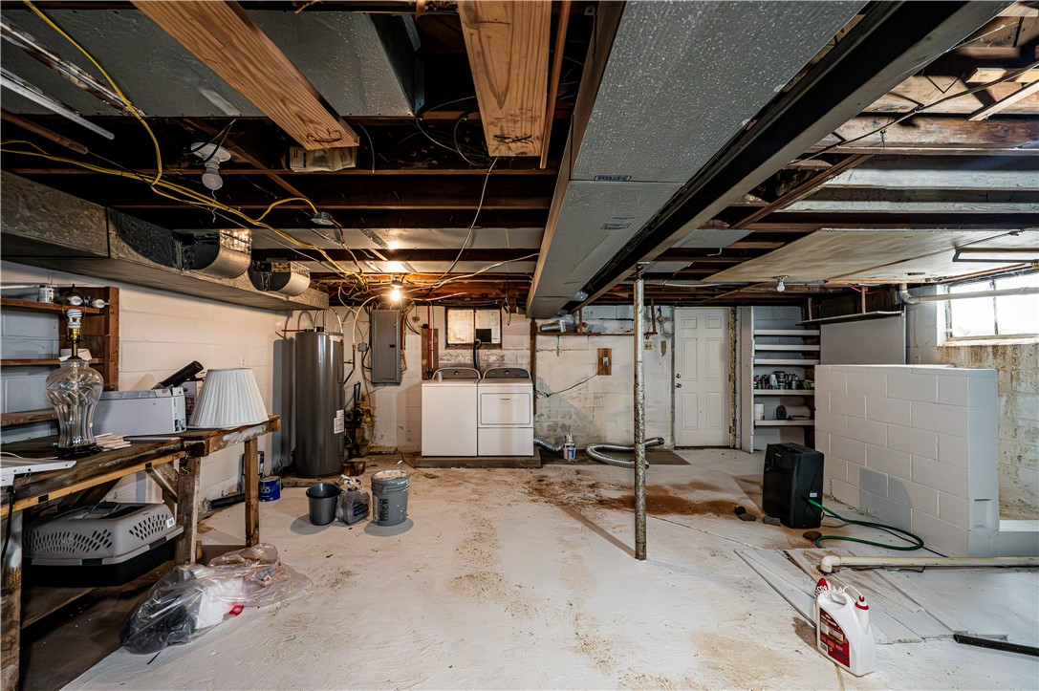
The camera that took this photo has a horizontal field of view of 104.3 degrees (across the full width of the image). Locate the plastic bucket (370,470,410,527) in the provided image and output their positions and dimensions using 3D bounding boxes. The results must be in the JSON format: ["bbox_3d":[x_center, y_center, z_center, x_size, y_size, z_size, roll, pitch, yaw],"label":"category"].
[{"bbox_3d":[-1.055,1.243,3.310,0.305,0.370,0.305,0,-1,0],"label":"plastic bucket"}]

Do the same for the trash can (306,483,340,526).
[{"bbox_3d":[-1.615,1.321,3.319,0.265,0.255,0.265,0,-1,0],"label":"trash can"}]

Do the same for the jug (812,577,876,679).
[{"bbox_3d":[1.468,1.264,1.828,0.112,0.320,0.178,0,-1,-22],"label":"jug"}]

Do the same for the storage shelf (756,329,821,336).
[{"bbox_3d":[3.665,-0.170,5.660,0.900,0.070,0.290,0,-1,0],"label":"storage shelf"}]

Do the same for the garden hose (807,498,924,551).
[{"bbox_3d":[2.510,1.300,3.030,0.780,0.200,0.500,0,-1,0],"label":"garden hose"}]

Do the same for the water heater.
[{"bbox_3d":[-2.217,0.624,4.500,0.495,1.540,0.495,0,-1,14],"label":"water heater"}]

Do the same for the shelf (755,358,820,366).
[{"bbox_3d":[3.665,0.234,5.660,0.900,0.070,0.290,0,-1,0],"label":"shelf"}]

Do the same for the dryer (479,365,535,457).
[{"bbox_3d":[-0.162,0.838,5.300,0.685,1.070,0.690,0,-1,0],"label":"dryer"}]

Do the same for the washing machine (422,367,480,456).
[{"bbox_3d":[-0.860,0.840,5.317,0.690,1.070,0.690,0,-1,0],"label":"washing machine"}]

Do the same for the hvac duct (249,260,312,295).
[{"bbox_3d":[-1.965,-0.575,3.430,0.240,0.270,0.300,0,-1,0],"label":"hvac duct"}]

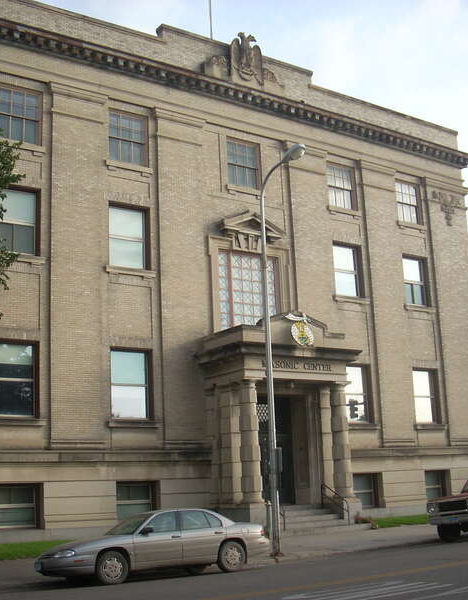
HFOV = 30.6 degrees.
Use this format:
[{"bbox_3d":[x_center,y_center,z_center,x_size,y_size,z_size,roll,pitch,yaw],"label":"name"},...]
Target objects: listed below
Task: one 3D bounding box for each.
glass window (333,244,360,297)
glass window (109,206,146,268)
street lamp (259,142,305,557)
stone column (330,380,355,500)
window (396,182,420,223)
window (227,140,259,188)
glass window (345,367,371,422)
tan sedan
[{"bbox_3d":[4.597,-1.187,35.015,1.470,2.192,0.180,6,-15,-35],"label":"glass window"},{"bbox_3d":[-3.649,-2.129,29.354,1.520,2.180,0.200,7,-15,-35],"label":"glass window"},{"bbox_3d":[1.345,1.115,20.567,0.350,9.750,2.200,7,-15,-35],"label":"street lamp"},{"bbox_3d":[3.747,4.895,29.878,0.680,3.900,0.680,-2,-12,0],"label":"stone column"},{"bbox_3d":[7.751,-4.323,38.132,1.520,1.890,0.200,7,-15,-35],"label":"window"},{"bbox_3d":[0.271,-5.229,33.176,1.622,1.850,0.200,7,-16,-35],"label":"window"},{"bbox_3d":[4.808,3.734,34.003,1.540,2.320,0.200,7,-15,-35],"label":"glass window"},{"bbox_3d":[-1.621,5.082,18.028,5.100,1.400,1.840,6,-15,-33],"label":"tan sedan"}]

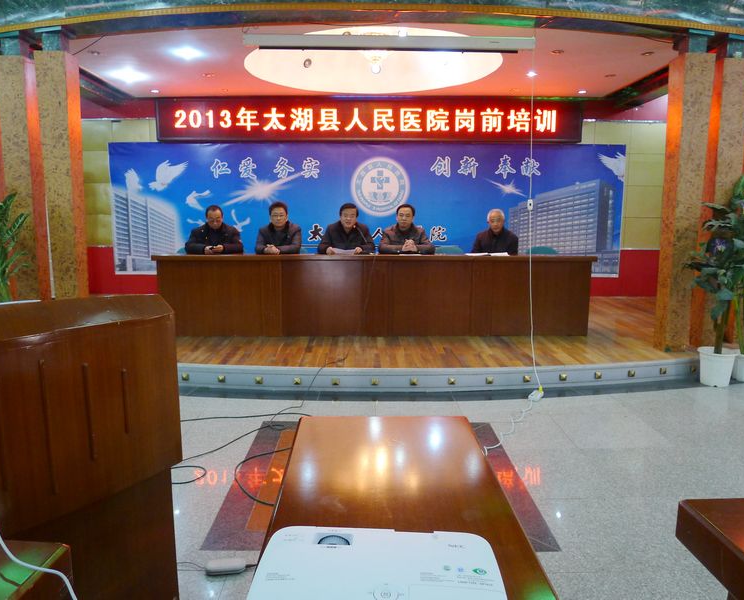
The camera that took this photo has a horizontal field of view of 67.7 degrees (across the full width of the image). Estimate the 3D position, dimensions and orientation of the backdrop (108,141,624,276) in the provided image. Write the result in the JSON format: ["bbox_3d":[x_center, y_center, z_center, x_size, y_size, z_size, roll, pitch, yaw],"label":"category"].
[{"bbox_3d":[-0.058,-1.188,7.405,6.800,1.740,0.050,0,9,0],"label":"backdrop"}]

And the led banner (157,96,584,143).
[{"bbox_3d":[-0.032,-2.324,7.142,5.490,0.570,0.120,0,9,0],"label":"led banner"}]

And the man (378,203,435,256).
[{"bbox_3d":[0.345,-0.355,5.635,0.560,1.220,0.750,0,9,0],"label":"man"}]

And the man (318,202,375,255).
[{"bbox_3d":[-0.257,-0.361,5.634,0.560,1.230,0.750,0,9,0],"label":"man"}]

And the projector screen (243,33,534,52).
[{"bbox_3d":[0.133,-2.009,4.337,2.280,0.130,0.110,0,9,0],"label":"projector screen"}]

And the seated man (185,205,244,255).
[{"bbox_3d":[-1.587,-0.351,5.635,0.570,1.200,0.750,0,9,0],"label":"seated man"}]

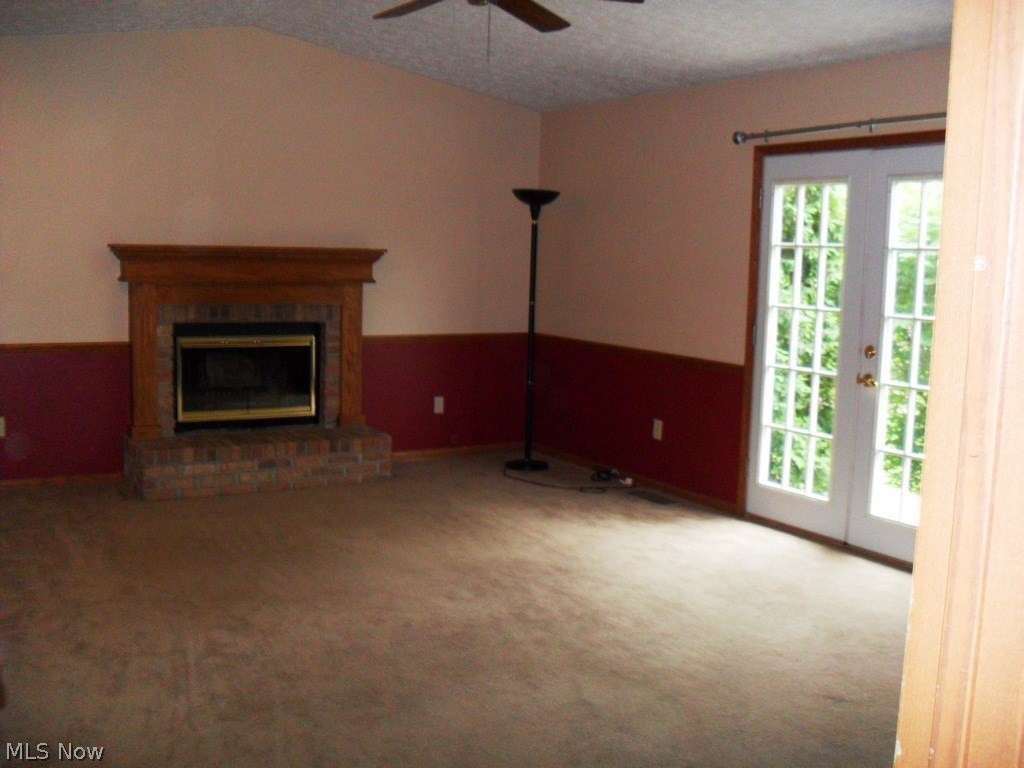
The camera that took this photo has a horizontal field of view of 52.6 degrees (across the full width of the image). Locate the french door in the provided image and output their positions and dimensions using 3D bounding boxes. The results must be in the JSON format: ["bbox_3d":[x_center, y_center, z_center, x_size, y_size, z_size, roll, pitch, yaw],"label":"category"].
[{"bbox_3d":[1.734,-0.163,5.180,0.078,1.991,1.453,-3,8,-32],"label":"french door"}]

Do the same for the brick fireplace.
[{"bbox_3d":[-1.550,-0.114,6.365,1.653,1.438,0.429,-3,8,-32],"label":"brick fireplace"}]

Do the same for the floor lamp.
[{"bbox_3d":[0.138,-0.347,6.956,0.322,1.857,0.322,2,7,0],"label":"floor lamp"}]

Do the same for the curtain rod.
[{"bbox_3d":[1.704,-1.248,4.998,0.117,0.083,1.745,-3,8,-32],"label":"curtain rod"}]

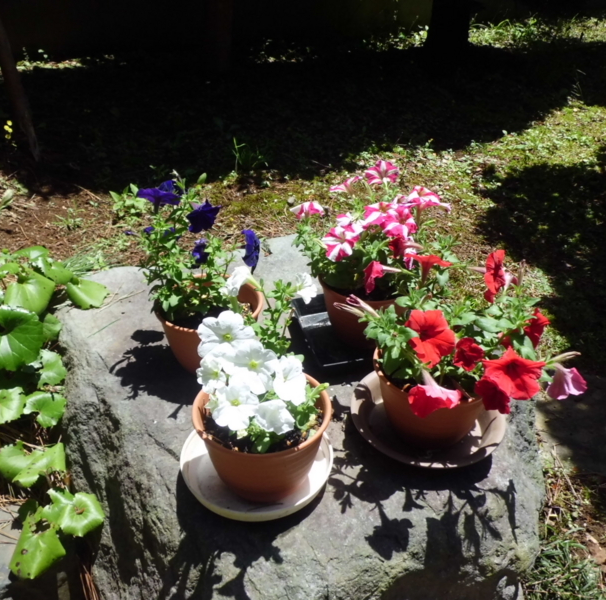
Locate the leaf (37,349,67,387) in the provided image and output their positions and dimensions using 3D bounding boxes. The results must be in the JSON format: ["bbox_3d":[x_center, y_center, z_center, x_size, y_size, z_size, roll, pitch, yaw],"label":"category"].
[{"bbox_3d":[-0.406,0.111,0.975,0.046,0.018,0.059,4,60,-14],"label":"leaf"}]

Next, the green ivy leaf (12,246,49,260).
[{"bbox_3d":[-0.581,-0.097,1.280,0.078,0.030,0.065,0,37,0],"label":"green ivy leaf"}]

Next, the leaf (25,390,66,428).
[{"bbox_3d":[-0.413,0.174,0.965,0.068,0.027,0.060,0,47,0],"label":"leaf"}]

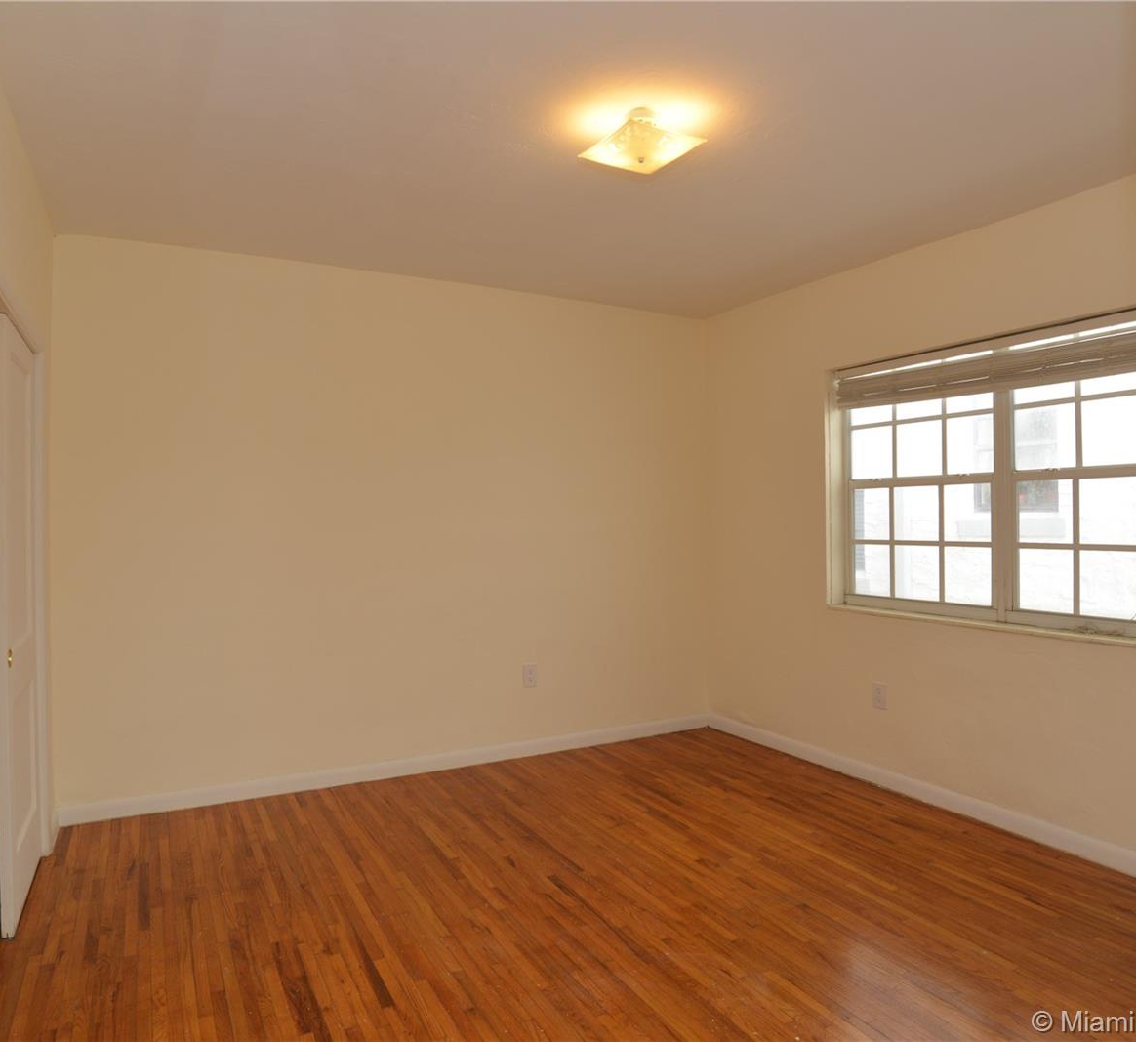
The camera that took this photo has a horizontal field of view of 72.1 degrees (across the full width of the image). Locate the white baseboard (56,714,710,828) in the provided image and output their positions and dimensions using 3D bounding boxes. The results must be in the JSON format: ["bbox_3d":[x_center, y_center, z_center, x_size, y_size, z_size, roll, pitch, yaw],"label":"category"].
[{"bbox_3d":[-0.672,1.286,4.180,3.500,0.083,0.020,-1,0,-27],"label":"white baseboard"}]

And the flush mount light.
[{"bbox_3d":[0.230,-1.195,2.430,0.285,0.140,0.285,-1,0,-29],"label":"flush mount light"}]

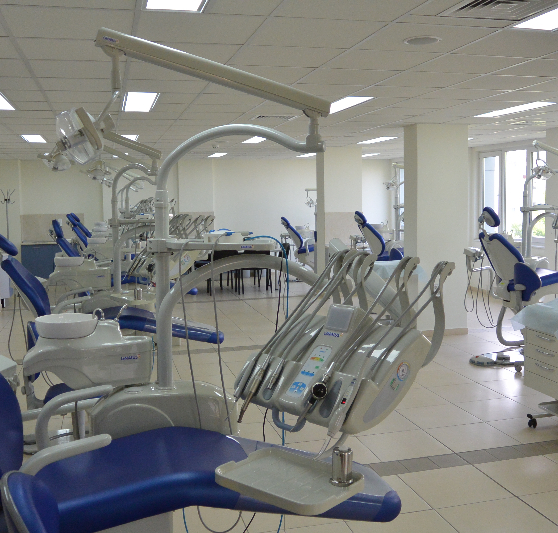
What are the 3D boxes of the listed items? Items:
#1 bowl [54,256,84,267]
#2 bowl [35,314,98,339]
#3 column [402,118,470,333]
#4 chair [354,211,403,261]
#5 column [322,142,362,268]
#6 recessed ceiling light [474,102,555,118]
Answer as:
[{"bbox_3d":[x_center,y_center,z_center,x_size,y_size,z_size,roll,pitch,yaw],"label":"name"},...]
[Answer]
[{"bbox_3d":[-1.734,-0.025,5.703,0.246,0.070,0.246,-2,6,-14],"label":"bowl"},{"bbox_3d":[-0.843,0.242,2.743,0.250,0.070,0.250,-2,6,-14],"label":"bowl"},{"bbox_3d":[1.869,-0.420,8.263,0.650,2.482,0.370,-2,6,-14],"label":"column"},{"bbox_3d":[1.883,-0.067,9.859,1.640,1.470,0.700,-2,6,-14],"label":"chair"},{"bbox_3d":[1.018,-0.733,11.587,0.660,2.482,0.380,-2,6,-14],"label":"column"},{"bbox_3d":[2.298,-1.540,6.749,0.275,0.050,1.140,-2,6,-14],"label":"recessed ceiling light"}]

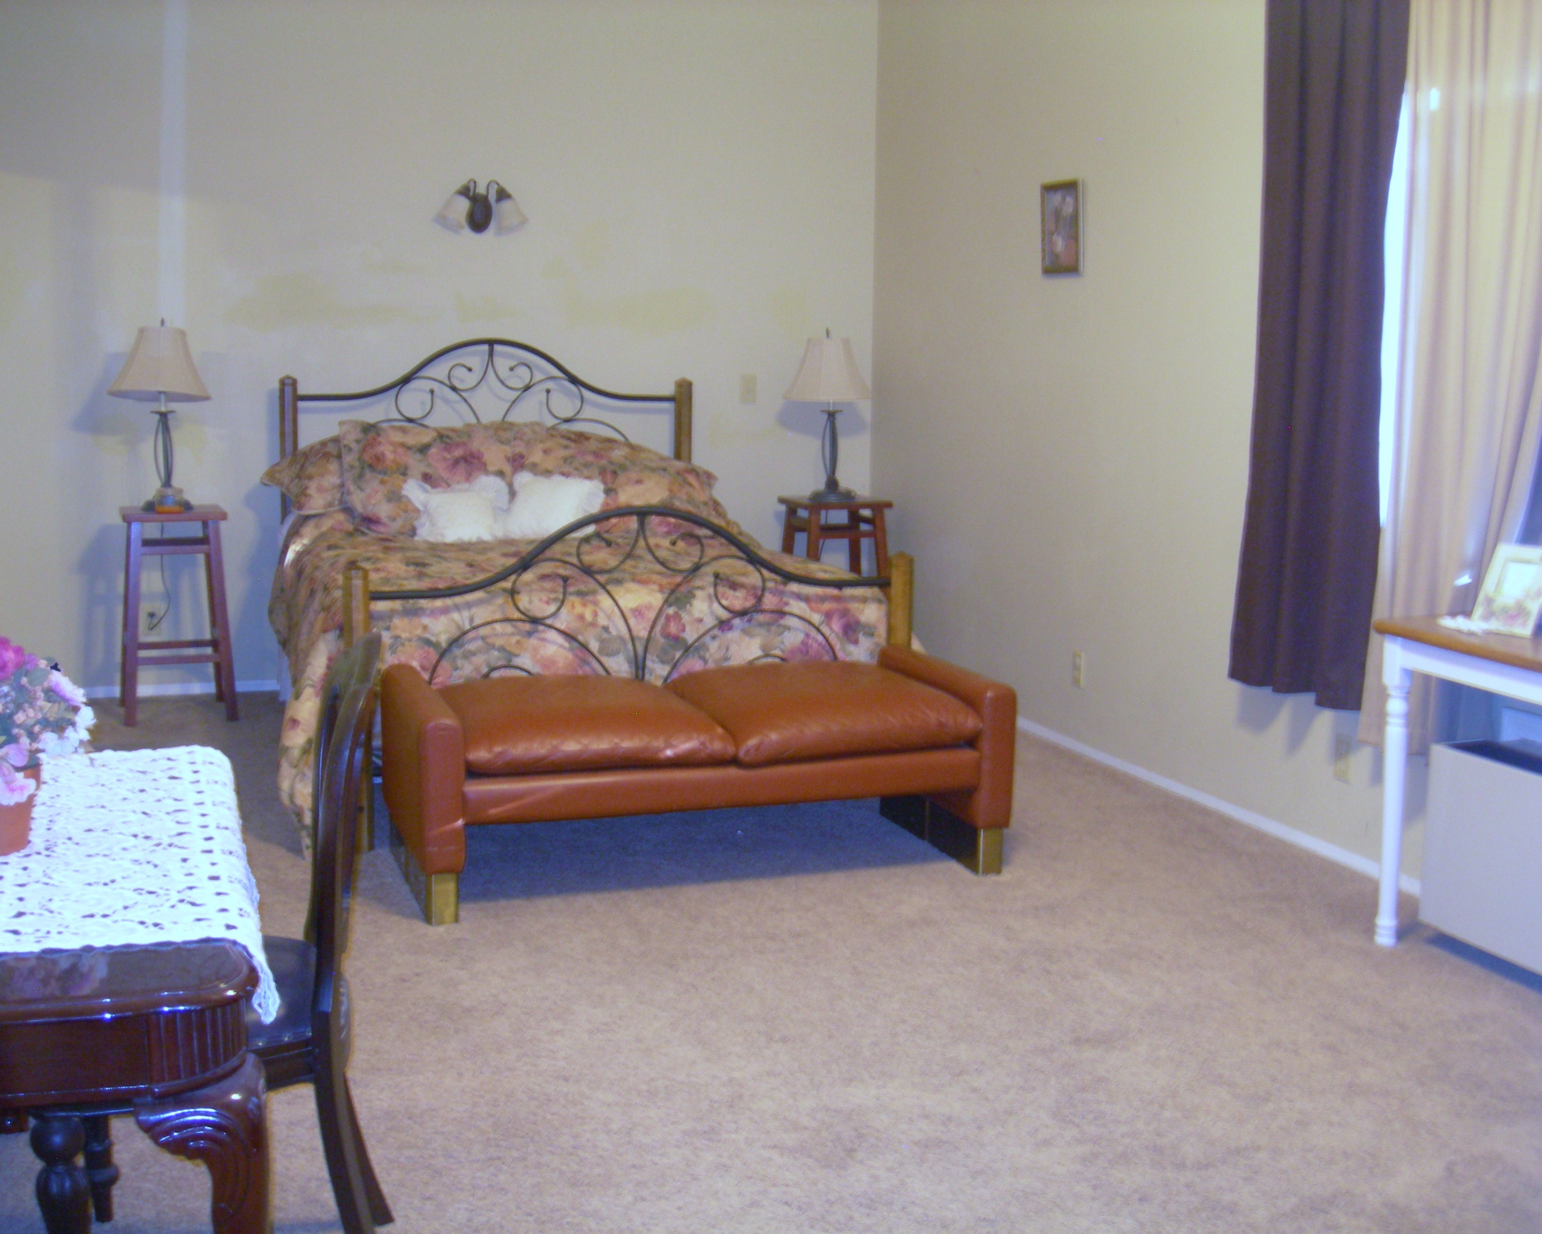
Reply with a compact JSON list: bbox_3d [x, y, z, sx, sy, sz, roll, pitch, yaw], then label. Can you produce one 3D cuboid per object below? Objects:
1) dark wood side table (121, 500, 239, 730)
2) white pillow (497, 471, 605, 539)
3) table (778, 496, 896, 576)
[{"bbox_3d":[-2.078,-0.017,6.333,0.385,0.735,0.405,-2,8,-19],"label":"dark wood side table"},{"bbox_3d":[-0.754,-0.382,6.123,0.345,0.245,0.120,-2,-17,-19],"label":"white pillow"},{"bbox_3d":[0.245,-0.101,7.255,0.385,0.735,0.405,-2,8,-19],"label":"table"}]

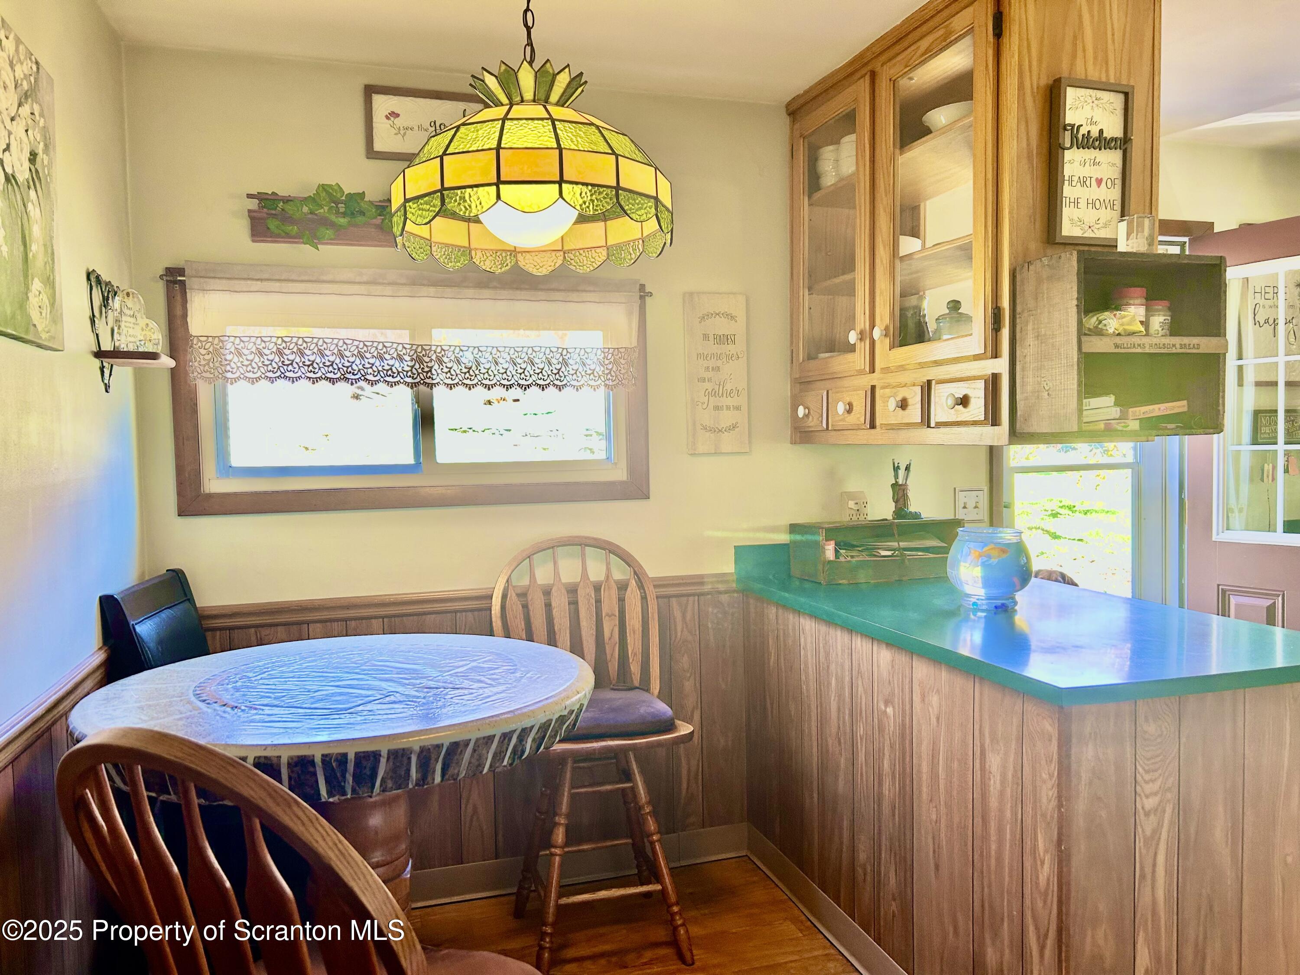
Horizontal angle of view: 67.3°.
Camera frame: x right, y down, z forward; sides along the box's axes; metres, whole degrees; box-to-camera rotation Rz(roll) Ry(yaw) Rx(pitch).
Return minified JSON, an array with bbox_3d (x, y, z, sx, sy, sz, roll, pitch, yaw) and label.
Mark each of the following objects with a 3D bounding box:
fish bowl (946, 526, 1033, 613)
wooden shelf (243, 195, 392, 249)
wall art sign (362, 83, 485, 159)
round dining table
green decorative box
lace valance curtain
[{"bbox_3d":[0.878,0.208,2.522,0.210,0.197,0.210,-1,3,0],"label":"fish bowl"},{"bbox_3d":[-0.674,-0.728,2.722,0.820,0.117,0.110,-2,3,-18],"label":"wooden shelf"},{"bbox_3d":[-0.625,-1.016,2.770,0.347,0.206,0.022,-2,3,-18],"label":"wall art sign"},{"bbox_3d":[-0.565,0.825,1.882,0.930,0.907,0.930,-1,3,0],"label":"round dining table"},{"bbox_3d":[0.721,0.195,3.098,0.505,0.172,0.207,-2,3,-19],"label":"green decorative box"},{"bbox_3d":[-0.620,-0.438,2.737,1.235,0.325,0.070,-2,3,-18],"label":"lace valance curtain"}]

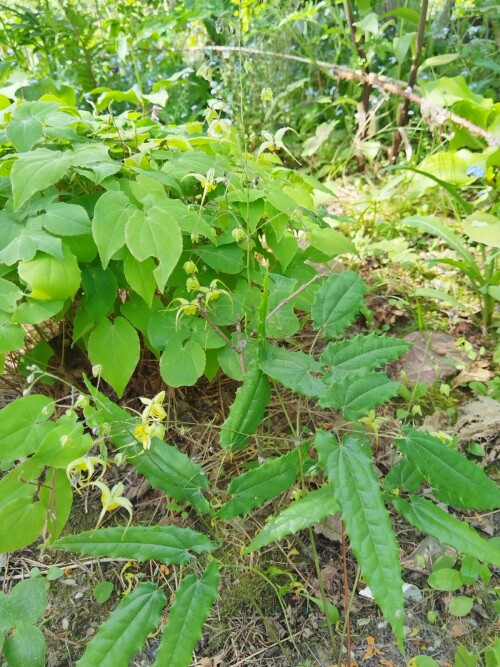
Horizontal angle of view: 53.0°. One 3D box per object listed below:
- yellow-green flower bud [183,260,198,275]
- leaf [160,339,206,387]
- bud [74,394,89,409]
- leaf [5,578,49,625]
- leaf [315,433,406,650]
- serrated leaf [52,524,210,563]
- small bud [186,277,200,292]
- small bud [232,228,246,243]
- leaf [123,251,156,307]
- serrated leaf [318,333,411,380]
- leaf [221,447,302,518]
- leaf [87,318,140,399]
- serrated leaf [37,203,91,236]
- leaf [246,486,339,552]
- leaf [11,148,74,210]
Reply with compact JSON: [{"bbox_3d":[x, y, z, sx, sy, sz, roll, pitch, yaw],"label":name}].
[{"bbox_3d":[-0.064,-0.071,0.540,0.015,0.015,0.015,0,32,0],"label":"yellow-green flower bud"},{"bbox_3d":[-0.079,0.034,0.598,0.055,0.016,0.062,-5,56,-1],"label":"leaf"},{"bbox_3d":[-0.141,0.057,0.420,0.010,0.011,0.010,0,28,0],"label":"bud"},{"bbox_3d":[-0.208,0.252,0.470,0.039,0.010,0.042,14,39,24],"label":"leaf"},{"bbox_3d":[0.089,0.153,0.385,0.045,0.153,0.022,-13,-11,-8],"label":"leaf"},{"bbox_3d":[-0.102,0.186,0.440,0.135,0.016,0.035,4,28,-4],"label":"serrated leaf"},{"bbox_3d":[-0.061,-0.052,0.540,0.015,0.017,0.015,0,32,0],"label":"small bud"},{"bbox_3d":[-0.010,-0.095,0.485,0.012,0.013,0.012,0,28,0],"label":"small bud"},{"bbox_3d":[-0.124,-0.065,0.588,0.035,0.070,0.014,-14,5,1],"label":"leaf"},{"bbox_3d":[0.113,0.021,0.482,0.092,0.015,0.040,-11,51,-9],"label":"serrated leaf"},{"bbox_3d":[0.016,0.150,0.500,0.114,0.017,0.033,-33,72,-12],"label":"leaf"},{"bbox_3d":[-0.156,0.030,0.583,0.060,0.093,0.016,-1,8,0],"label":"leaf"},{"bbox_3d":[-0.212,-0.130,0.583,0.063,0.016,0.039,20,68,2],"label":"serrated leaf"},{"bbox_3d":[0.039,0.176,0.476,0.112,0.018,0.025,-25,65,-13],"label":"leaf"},{"bbox_3d":[-0.263,-0.186,0.610,0.067,0.022,0.089,35,83,23],"label":"leaf"}]

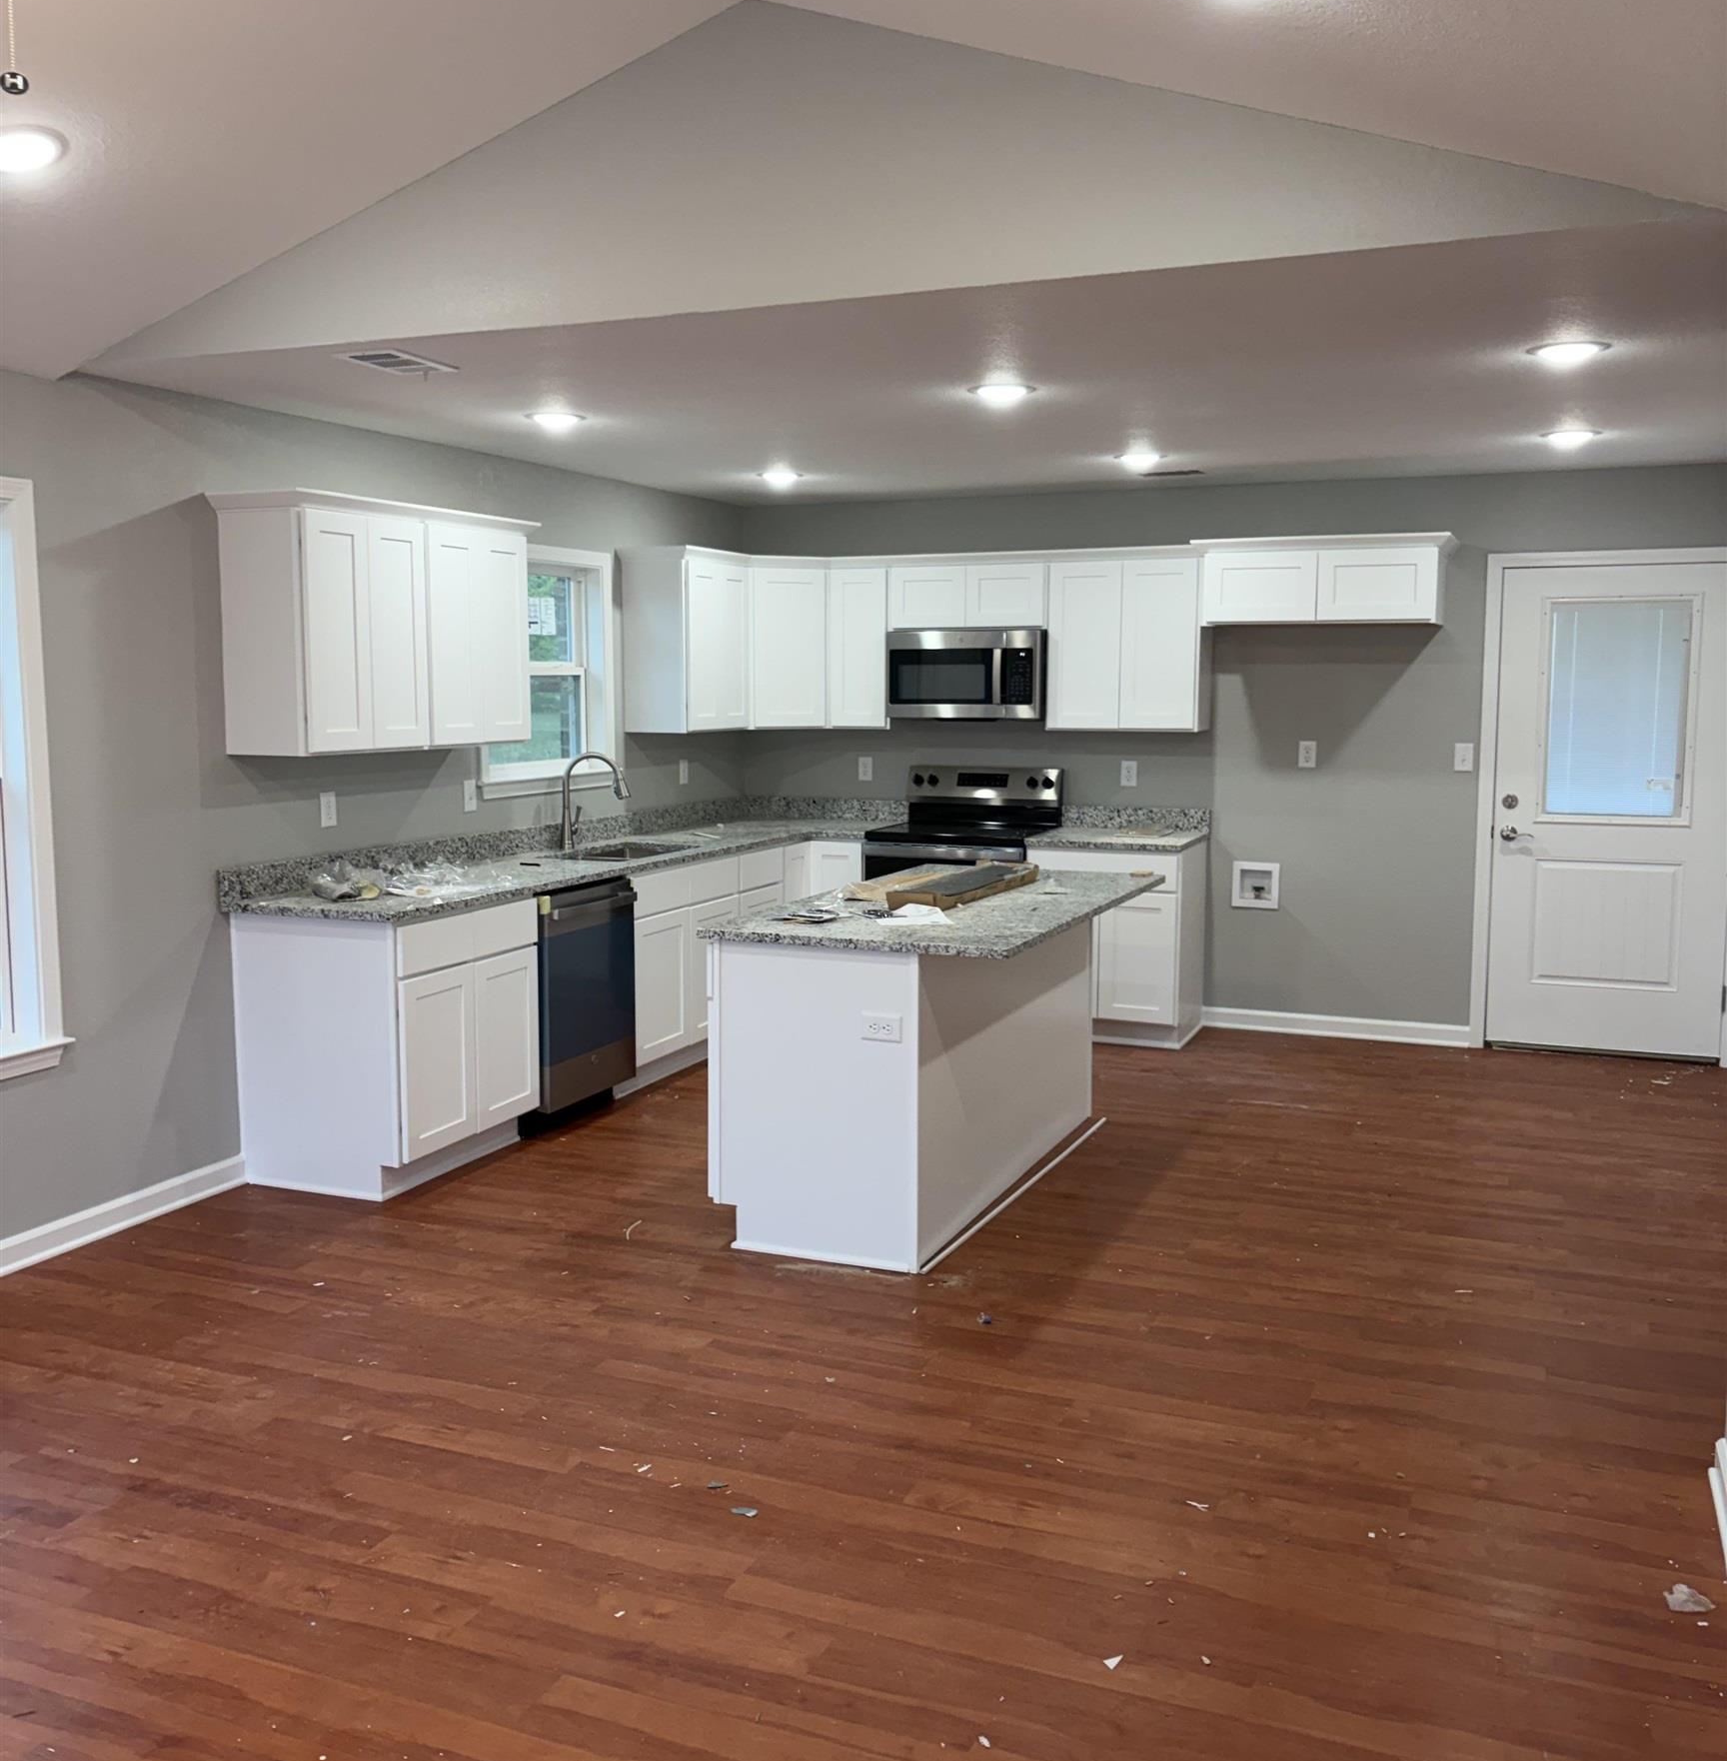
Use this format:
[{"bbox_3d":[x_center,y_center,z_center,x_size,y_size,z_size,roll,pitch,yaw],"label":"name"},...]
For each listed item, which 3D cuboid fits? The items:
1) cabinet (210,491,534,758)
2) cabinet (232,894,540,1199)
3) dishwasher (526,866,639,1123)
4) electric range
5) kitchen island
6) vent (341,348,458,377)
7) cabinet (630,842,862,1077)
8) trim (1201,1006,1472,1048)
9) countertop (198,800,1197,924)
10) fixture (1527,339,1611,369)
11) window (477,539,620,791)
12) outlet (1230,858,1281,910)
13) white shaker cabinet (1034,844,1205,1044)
[{"bbox_3d":[-1.589,-0.835,5.797,0.345,0.783,1.230,2,7,22],"label":"cabinet"},{"bbox_3d":[-1.559,0.512,5.777,0.640,0.874,0.780,3,7,22],"label":"cabinet"},{"bbox_3d":[-1.250,0.400,6.327,0.628,0.800,0.619,2,7,22],"label":"dishwasher"},{"bbox_3d":[0.476,0.087,8.040,0.760,1.185,0.675,3,7,22],"label":"electric range"},{"bbox_3d":[0.310,0.514,5.565,0.925,0.910,1.865,3,7,22],"label":"kitchen island"},{"bbox_3d":[-1.257,-1.392,4.696,0.190,0.026,0.333,2,7,22],"label":"vent"},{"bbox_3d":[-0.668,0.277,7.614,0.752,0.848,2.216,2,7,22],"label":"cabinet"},{"bbox_3d":[2.098,0.655,7.725,1.155,0.092,0.016,2,7,22],"label":"trim"},{"bbox_3d":[-0.212,-0.107,6.684,2.385,0.144,3.680,3,7,22],"label":"countertop"},{"bbox_3d":[1.843,-1.380,4.517,0.206,0.028,0.206,3,7,22],"label":"fixture"},{"bbox_3d":[-1.304,-0.849,7.006,0.110,0.993,1.020,2,7,22],"label":"window"},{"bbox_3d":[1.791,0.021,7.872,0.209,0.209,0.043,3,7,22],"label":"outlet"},{"bbox_3d":[1.138,0.265,7.751,0.671,0.868,0.621,2,7,22],"label":"white shaker cabinet"}]

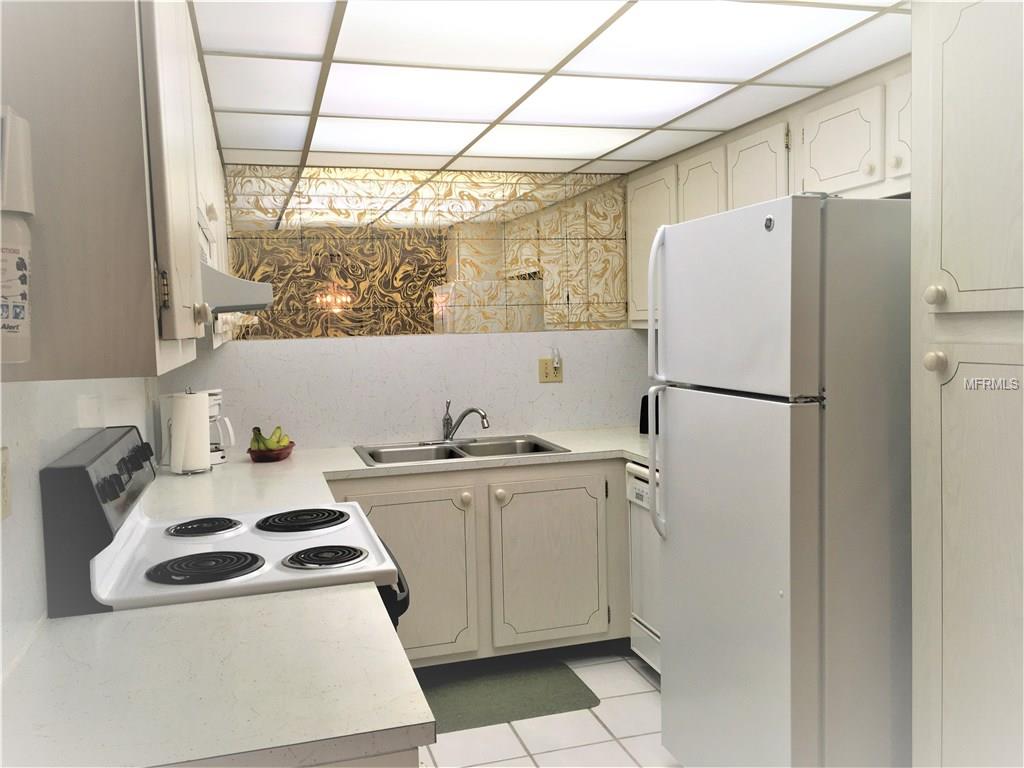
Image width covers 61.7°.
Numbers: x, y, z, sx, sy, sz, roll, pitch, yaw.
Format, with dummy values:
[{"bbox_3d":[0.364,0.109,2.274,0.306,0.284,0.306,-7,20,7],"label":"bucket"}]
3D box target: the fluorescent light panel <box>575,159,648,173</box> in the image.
[{"bbox_3d":[0.462,-1.003,3.941,0.279,0.020,0.314,-3,4,-16],"label":"fluorescent light panel"}]

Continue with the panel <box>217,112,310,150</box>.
[{"bbox_3d":[-0.885,-0.903,3.072,0.301,0.020,0.581,-3,4,-16],"label":"panel"}]

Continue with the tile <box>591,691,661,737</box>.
[{"bbox_3d":[0.463,1.212,3.146,0.303,0.010,0.310,-3,4,-16],"label":"tile"}]

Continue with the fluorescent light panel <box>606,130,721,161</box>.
[{"bbox_3d":[0.589,-0.978,3.473,0.271,0.025,0.572,-3,4,-16],"label":"fluorescent light panel"}]

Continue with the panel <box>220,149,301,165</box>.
[{"bbox_3d":[-1.013,-0.932,3.484,0.288,0.025,0.294,-3,4,-16],"label":"panel"}]

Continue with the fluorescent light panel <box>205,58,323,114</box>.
[{"bbox_3d":[-0.717,-0.868,2.495,0.301,0.020,0.594,-3,4,-16],"label":"fluorescent light panel"}]

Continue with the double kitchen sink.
[{"bbox_3d":[-0.223,0.365,3.641,0.832,0.185,0.560,-3,4,-16],"label":"double kitchen sink"}]

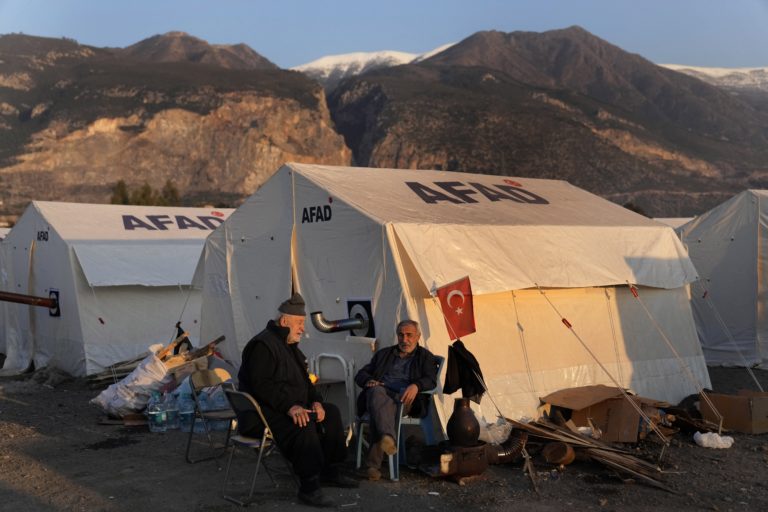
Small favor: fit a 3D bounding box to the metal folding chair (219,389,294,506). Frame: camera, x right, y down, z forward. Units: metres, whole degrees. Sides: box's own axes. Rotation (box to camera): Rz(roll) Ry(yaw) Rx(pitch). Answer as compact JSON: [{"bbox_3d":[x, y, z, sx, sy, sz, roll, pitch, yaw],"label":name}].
[{"bbox_3d":[-0.840,1.265,6.680,0.490,0.770,0.440,-1,1,-35],"label":"metal folding chair"}]

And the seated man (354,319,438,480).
[{"bbox_3d":[0.085,1.050,7.360,0.580,1.150,0.800,0,1,27],"label":"seated man"}]

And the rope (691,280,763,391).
[{"bbox_3d":[3.830,0.890,10.800,0.080,1.260,1.600,0,1,-18],"label":"rope"}]

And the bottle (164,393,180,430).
[{"bbox_3d":[-1.867,1.360,8.675,0.158,0.330,0.158,0,1,0],"label":"bottle"}]

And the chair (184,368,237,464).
[{"bbox_3d":[-1.340,1.260,7.920,0.440,0.750,0.490,-1,1,-41],"label":"chair"}]

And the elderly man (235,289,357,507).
[{"bbox_3d":[-0.555,0.895,6.340,0.740,1.310,0.580,0,1,-7],"label":"elderly man"}]

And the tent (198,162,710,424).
[{"bbox_3d":[0.682,0.281,11.126,4.150,2.433,4.300,0,1,-38],"label":"tent"}]

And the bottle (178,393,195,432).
[{"bbox_3d":[-1.702,1.362,8.515,0.158,0.330,0.158,0,1,0],"label":"bottle"}]

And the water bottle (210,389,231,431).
[{"bbox_3d":[-1.433,1.361,8.616,0.158,0.330,0.158,0,1,0],"label":"water bottle"}]

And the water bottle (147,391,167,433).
[{"bbox_3d":[-1.962,1.362,8.515,0.158,0.330,0.158,0,1,0],"label":"water bottle"}]

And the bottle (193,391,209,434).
[{"bbox_3d":[-1.584,1.362,8.486,0.158,0.330,0.158,0,1,0],"label":"bottle"}]

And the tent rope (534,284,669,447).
[{"bbox_3d":[1.900,0.915,8.800,0.080,1.270,1.750,0,1,-27],"label":"tent rope"}]

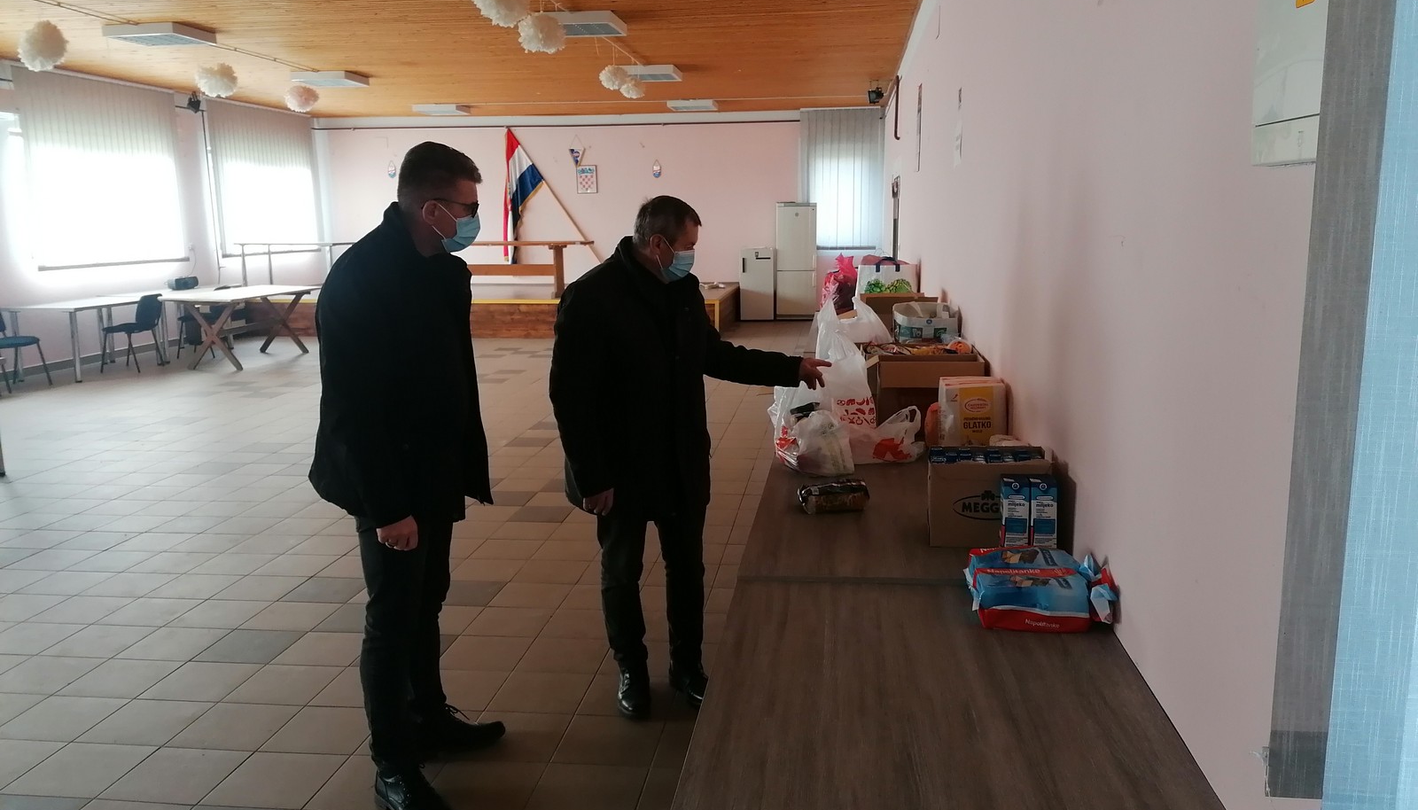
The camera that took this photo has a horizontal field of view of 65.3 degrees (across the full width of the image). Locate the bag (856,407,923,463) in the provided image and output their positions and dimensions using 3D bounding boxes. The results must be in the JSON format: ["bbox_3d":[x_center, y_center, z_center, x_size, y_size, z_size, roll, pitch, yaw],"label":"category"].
[{"bbox_3d":[0.646,0.090,3.973,0.240,0.195,0.220,0,10,7],"label":"bag"}]

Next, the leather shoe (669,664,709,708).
[{"bbox_3d":[-0.013,0.945,3.778,0.105,0.115,0.295,-7,11,-29],"label":"leather shoe"}]

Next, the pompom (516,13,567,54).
[{"bbox_3d":[-1.184,-2.622,7.815,0.340,0.300,0.340,0,10,7],"label":"pompom"}]

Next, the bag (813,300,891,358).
[{"bbox_3d":[0.685,-0.256,5.247,0.364,0.482,0.240,0,10,8],"label":"bag"}]

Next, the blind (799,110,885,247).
[{"bbox_3d":[1.990,-3.394,16.648,1.225,2.084,0.100,0,10,7],"label":"blind"}]

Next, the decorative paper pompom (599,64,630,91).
[{"bbox_3d":[-0.867,-2.997,10.127,0.270,0.250,0.270,0,10,8],"label":"decorative paper pompom"}]

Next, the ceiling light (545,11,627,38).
[{"bbox_3d":[-0.981,-2.954,8.625,0.580,0.095,0.590,0,10,8],"label":"ceiling light"}]

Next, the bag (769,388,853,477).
[{"bbox_3d":[0.356,0.071,3.828,0.290,0.290,0.270,0,10,7],"label":"bag"}]

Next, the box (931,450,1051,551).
[{"bbox_3d":[0.744,0.245,2.981,0.305,0.222,0.205,0,10,7],"label":"box"}]

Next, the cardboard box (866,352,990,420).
[{"bbox_3d":[0.917,-0.069,4.676,0.454,0.308,0.380,0,10,8],"label":"cardboard box"}]

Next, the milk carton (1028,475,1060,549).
[{"bbox_3d":[0.893,0.302,2.957,0.068,0.200,0.076,0,10,8],"label":"milk carton"}]

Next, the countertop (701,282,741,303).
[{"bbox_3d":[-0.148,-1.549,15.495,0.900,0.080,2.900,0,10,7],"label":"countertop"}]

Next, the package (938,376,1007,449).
[{"bbox_3d":[0.913,0.078,3.821,0.208,0.328,0.160,0,10,8],"label":"package"}]

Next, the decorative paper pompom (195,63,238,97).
[{"bbox_3d":[-4.403,-2.911,9.902,0.360,0.320,0.360,0,10,7],"label":"decorative paper pompom"}]

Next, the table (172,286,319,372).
[{"bbox_3d":[-5.261,-0.890,12.668,0.840,0.750,2.120,0,10,7],"label":"table"}]

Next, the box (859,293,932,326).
[{"bbox_3d":[1.063,-0.421,6.241,0.410,0.400,0.360,0,10,7],"label":"box"}]

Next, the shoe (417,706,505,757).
[{"bbox_3d":[-0.772,0.993,3.396,0.290,0.110,0.105,-3,10,-10],"label":"shoe"}]

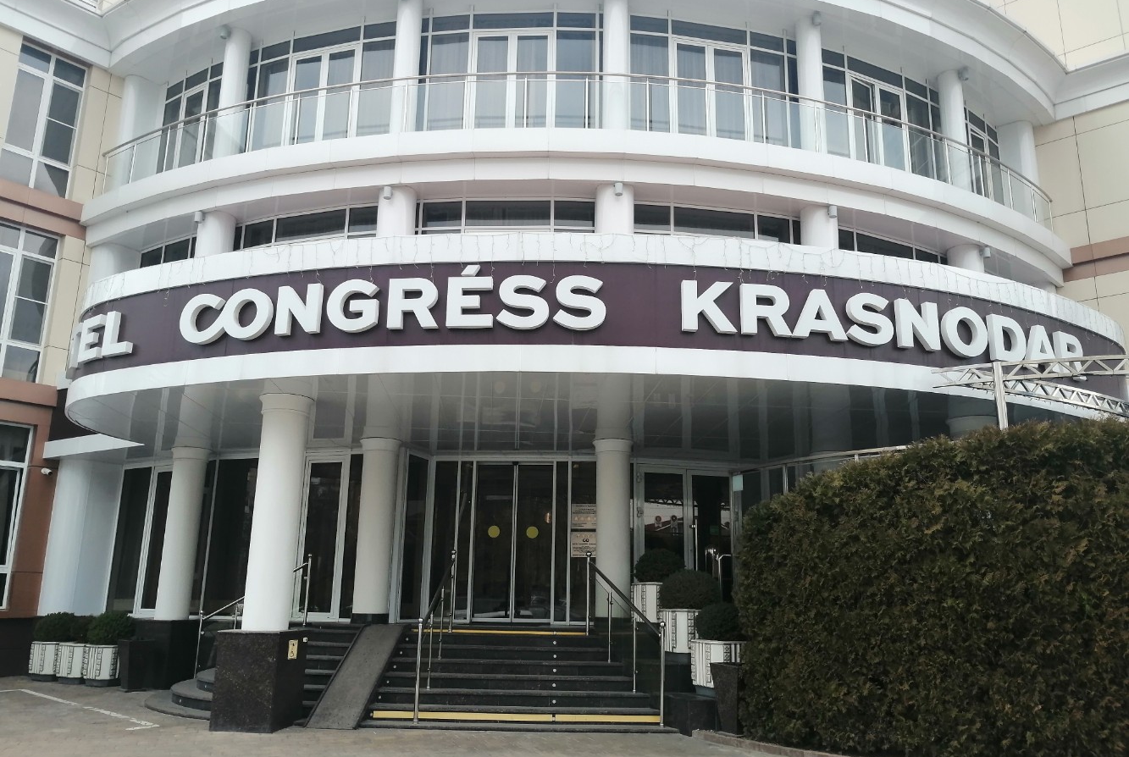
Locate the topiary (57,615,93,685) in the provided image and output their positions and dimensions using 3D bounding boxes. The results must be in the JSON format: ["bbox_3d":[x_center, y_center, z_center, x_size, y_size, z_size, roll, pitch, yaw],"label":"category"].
[{"bbox_3d":[-7.358,4.065,12.763,0.600,0.960,0.600,1,-13,0],"label":"topiary"}]

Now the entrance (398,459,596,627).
[{"bbox_3d":[-0.845,2.656,13.919,3.350,2.648,0.500,0,-13,2],"label":"entrance"}]

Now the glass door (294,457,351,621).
[{"bbox_3d":[-3.457,2.265,12.082,0.720,2.270,0.100,-3,-13,16],"label":"glass door"}]

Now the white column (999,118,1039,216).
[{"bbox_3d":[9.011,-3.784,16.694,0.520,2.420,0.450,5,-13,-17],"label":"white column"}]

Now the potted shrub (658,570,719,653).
[{"bbox_3d":[1.521,2.881,10.374,0.680,1.061,0.680,0,-13,6],"label":"potted shrub"}]

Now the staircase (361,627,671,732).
[{"bbox_3d":[-0.459,3.570,10.153,3.400,0.860,2.400,1,-13,-1],"label":"staircase"}]

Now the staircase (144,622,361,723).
[{"bbox_3d":[-3.741,3.586,10.400,2.750,0.872,2.200,-1,-13,7],"label":"staircase"}]

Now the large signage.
[{"bbox_3d":[0.817,-0.430,9.909,14.000,0.950,3.000,2,-13,-3],"label":"large signage"}]

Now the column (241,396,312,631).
[{"bbox_3d":[-3.254,1.497,9.596,0.550,2.600,0.550,5,-14,-17],"label":"column"}]

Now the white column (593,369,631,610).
[{"bbox_3d":[0.722,2.010,12.565,0.550,2.920,0.550,1,-13,2],"label":"white column"}]

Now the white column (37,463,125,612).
[{"bbox_3d":[-8.946,2.885,15.558,0.750,2.736,1.050,-12,-18,43],"label":"white column"}]

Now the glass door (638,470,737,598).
[{"bbox_3d":[1.801,2.469,12.547,1.550,2.240,0.100,5,-13,-20],"label":"glass door"}]

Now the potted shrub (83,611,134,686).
[{"bbox_3d":[-6.492,3.830,12.043,0.660,1.020,0.660,7,-14,-26],"label":"potted shrub"}]

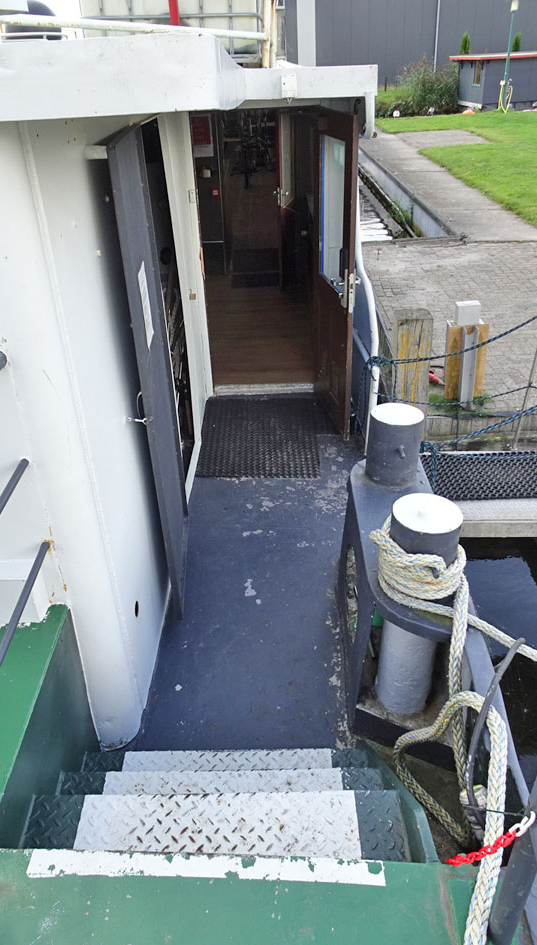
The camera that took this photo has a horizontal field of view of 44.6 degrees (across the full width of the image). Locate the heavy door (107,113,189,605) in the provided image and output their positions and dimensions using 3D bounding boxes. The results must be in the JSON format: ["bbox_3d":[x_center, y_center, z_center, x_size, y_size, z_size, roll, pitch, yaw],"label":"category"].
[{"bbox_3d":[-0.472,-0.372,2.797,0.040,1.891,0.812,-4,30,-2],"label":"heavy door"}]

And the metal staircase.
[{"bbox_3d":[-0.123,0.934,1.917,0.993,0.589,0.754,-2,30,1],"label":"metal staircase"}]

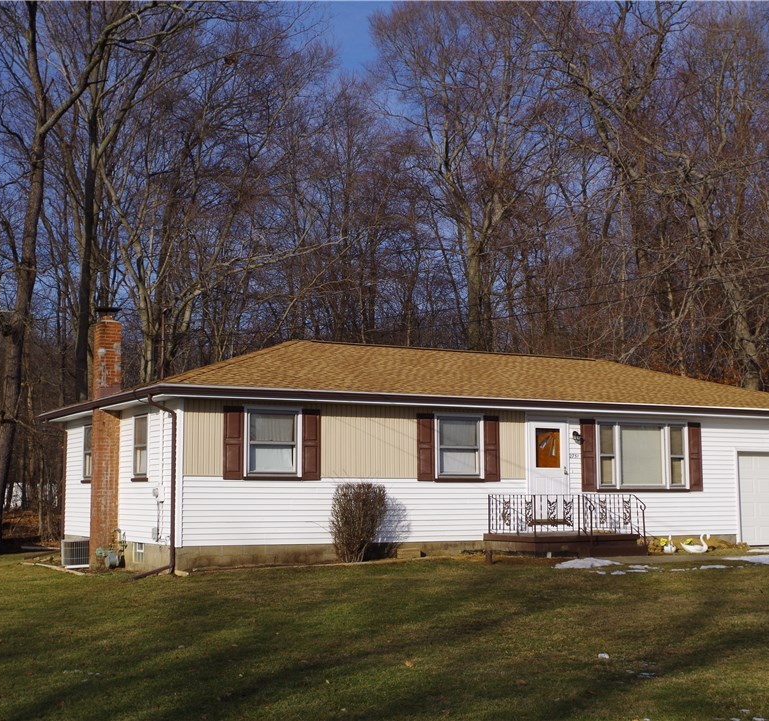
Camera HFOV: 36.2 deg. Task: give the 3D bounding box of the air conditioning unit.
[{"bbox_3d":[-6.278,3.981,24.211,0.620,0.565,0.580,3,-8,-28],"label":"air conditioning unit"}]

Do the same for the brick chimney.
[{"bbox_3d":[-5.624,1.568,23.797,0.470,5.190,0.420,3,-8,-28],"label":"brick chimney"}]

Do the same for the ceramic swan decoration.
[{"bbox_3d":[6.373,3.747,24.124,0.590,0.390,0.260,1,-7,-7],"label":"ceramic swan decoration"}]

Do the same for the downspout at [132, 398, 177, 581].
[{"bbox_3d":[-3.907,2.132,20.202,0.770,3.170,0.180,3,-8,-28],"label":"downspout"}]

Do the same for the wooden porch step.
[{"bbox_3d":[3.405,3.516,22.373,2.240,0.401,2.300,3,-8,-28],"label":"wooden porch step"}]

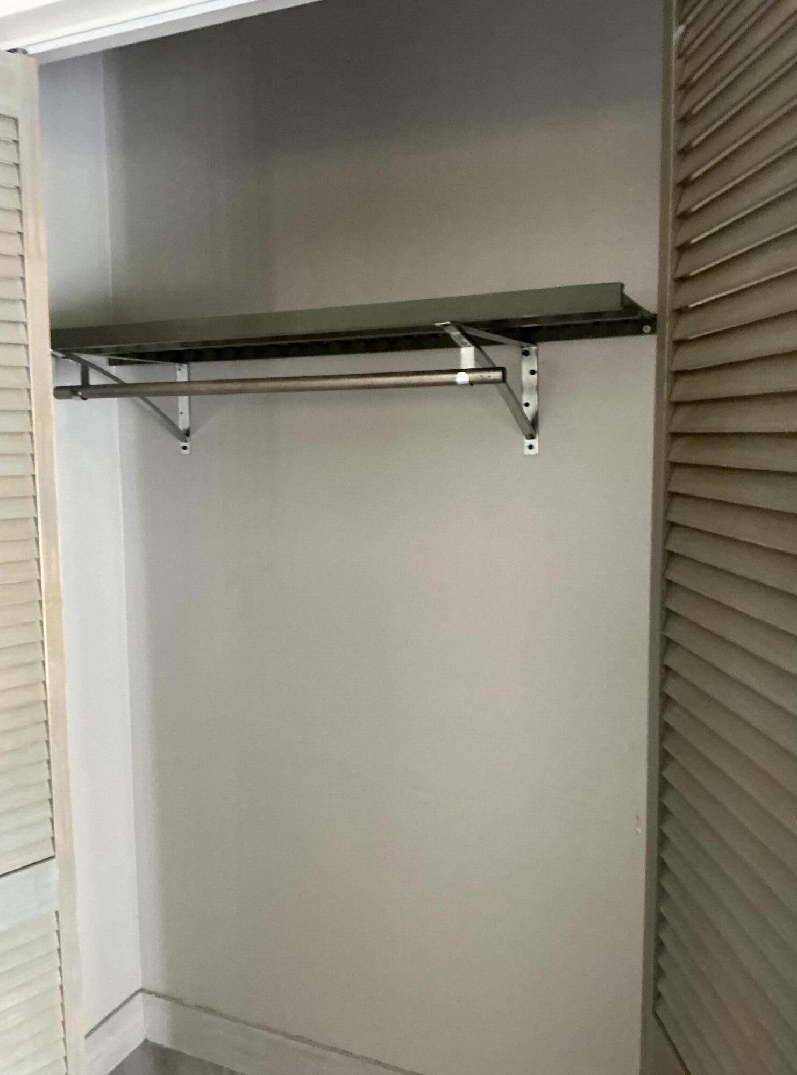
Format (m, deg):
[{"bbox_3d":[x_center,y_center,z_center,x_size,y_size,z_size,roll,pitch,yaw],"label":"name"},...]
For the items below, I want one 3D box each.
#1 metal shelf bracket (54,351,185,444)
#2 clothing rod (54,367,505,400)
[{"bbox_3d":[-0.572,-0.276,1.824,0.028,0.206,0.373,3,7,26],"label":"metal shelf bracket"},{"bbox_3d":[-0.264,-0.271,1.548,0.948,0.027,0.027,3,7,26],"label":"clothing rod"}]

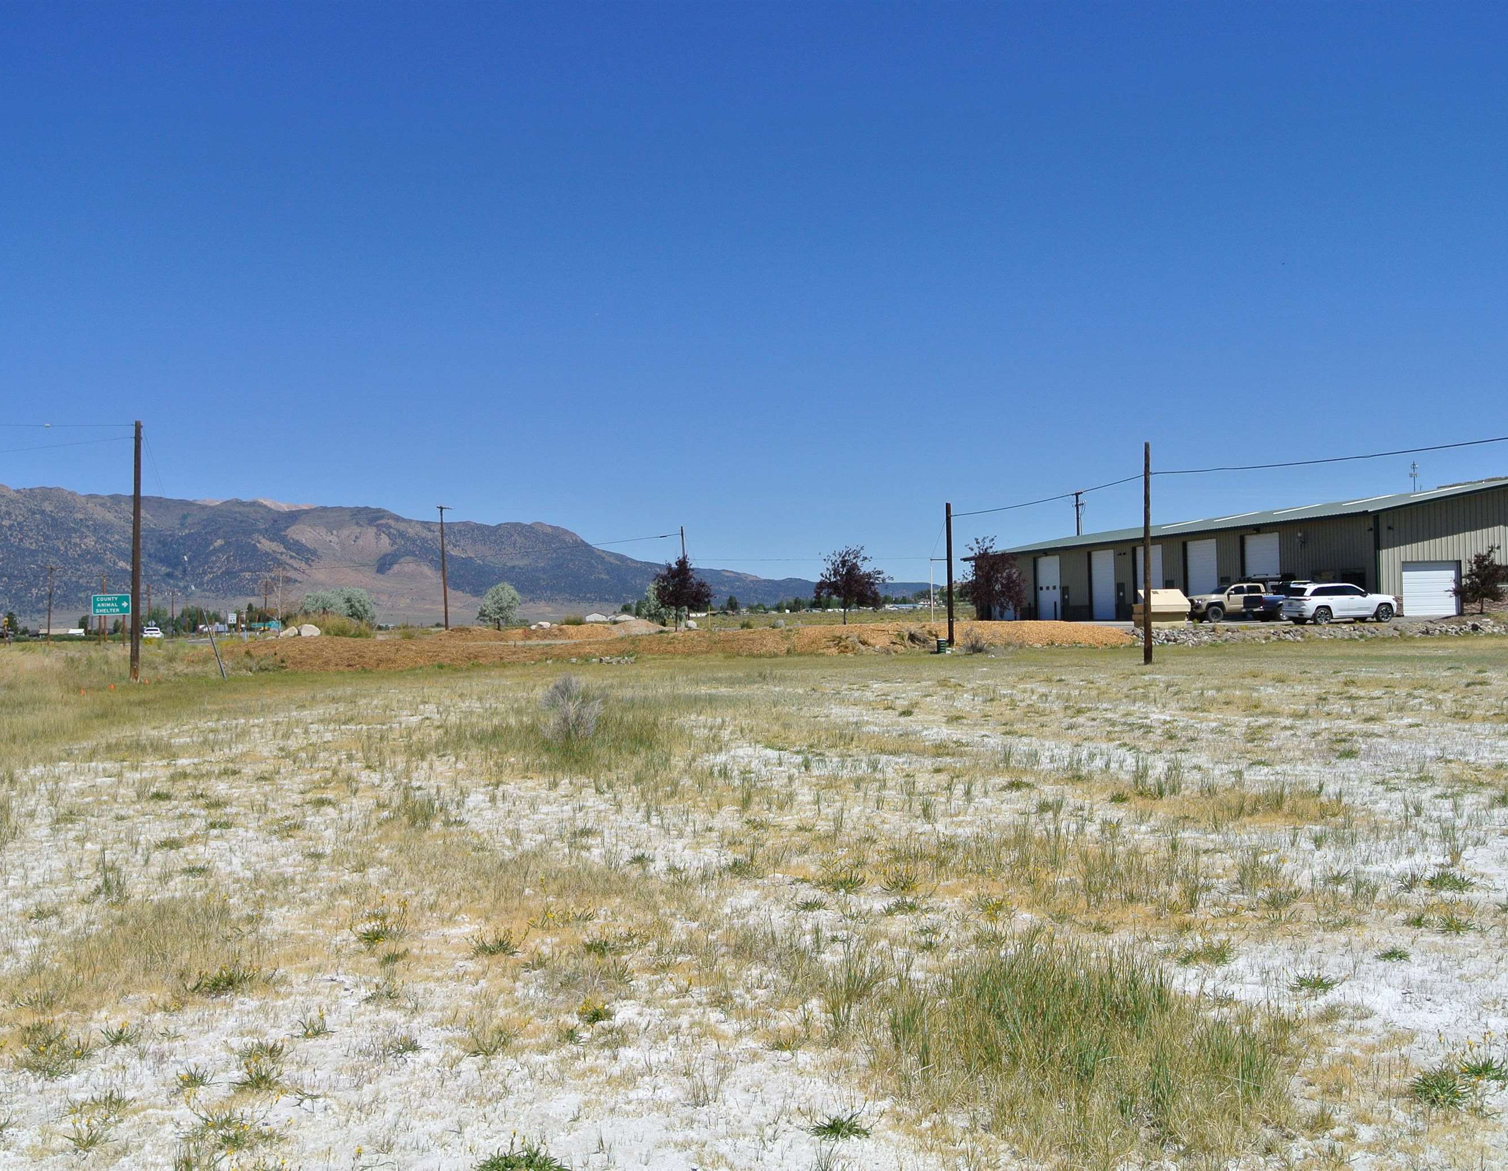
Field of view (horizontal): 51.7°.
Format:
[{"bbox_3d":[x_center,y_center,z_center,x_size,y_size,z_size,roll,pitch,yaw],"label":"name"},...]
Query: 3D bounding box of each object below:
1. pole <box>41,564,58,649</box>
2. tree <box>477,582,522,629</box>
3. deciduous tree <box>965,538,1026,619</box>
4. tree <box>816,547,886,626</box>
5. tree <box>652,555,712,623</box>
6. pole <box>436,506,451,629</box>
[{"bbox_3d":[-82.802,2.450,183.000,2.400,9.880,0.300,-1,-1,-20],"label":"pole"},{"bbox_3d":[-20.407,1.646,125.000,3.600,3.950,3.600,-1,-1,0],"label":"tree"},{"bbox_3d":[13.633,-0.232,88.000,3.500,5.100,3.500,-1,-1,0],"label":"deciduous tree"},{"bbox_3d":[6.126,0.043,99.000,4.400,5.130,4.400,-1,-1,0],"label":"tree"},{"bbox_3d":[-4.382,0.485,96.000,3.750,4.680,3.750,-1,-1,0],"label":"tree"},{"bbox_3d":[-25.226,-1.393,127.000,0.300,10.140,2.200,-2,-1,17],"label":"pole"}]

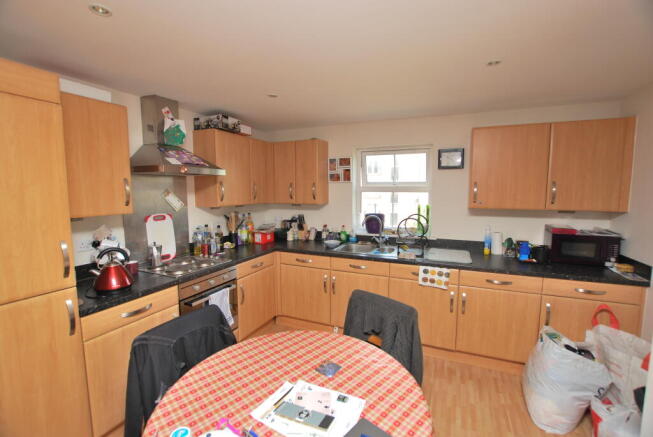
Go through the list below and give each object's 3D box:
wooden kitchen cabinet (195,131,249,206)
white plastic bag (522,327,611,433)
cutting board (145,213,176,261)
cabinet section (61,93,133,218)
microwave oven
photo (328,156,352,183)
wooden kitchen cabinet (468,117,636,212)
[{"bbox_3d":[-1.083,-0.494,2.877,0.315,0.720,0.490,2,6,23],"label":"wooden kitchen cabinet"},{"bbox_3d":[1.594,1.058,1.813,0.380,0.585,0.420,-5,7,-43],"label":"white plastic bag"},{"bbox_3d":[-1.431,0.176,2.383,0.025,0.430,0.250,-6,2,24],"label":"cutting board"},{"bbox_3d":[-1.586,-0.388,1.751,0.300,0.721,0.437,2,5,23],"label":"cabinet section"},{"bbox_3d":[2.167,0.252,2.350,0.430,0.270,0.320,2,6,23],"label":"microwave oven"},{"bbox_3d":[0.158,-0.577,3.259,0.304,0.304,0.025,2,5,23],"label":"photo"},{"bbox_3d":[1.863,-0.438,2.399,1.077,0.713,0.306,2,5,23],"label":"wooden kitchen cabinet"}]

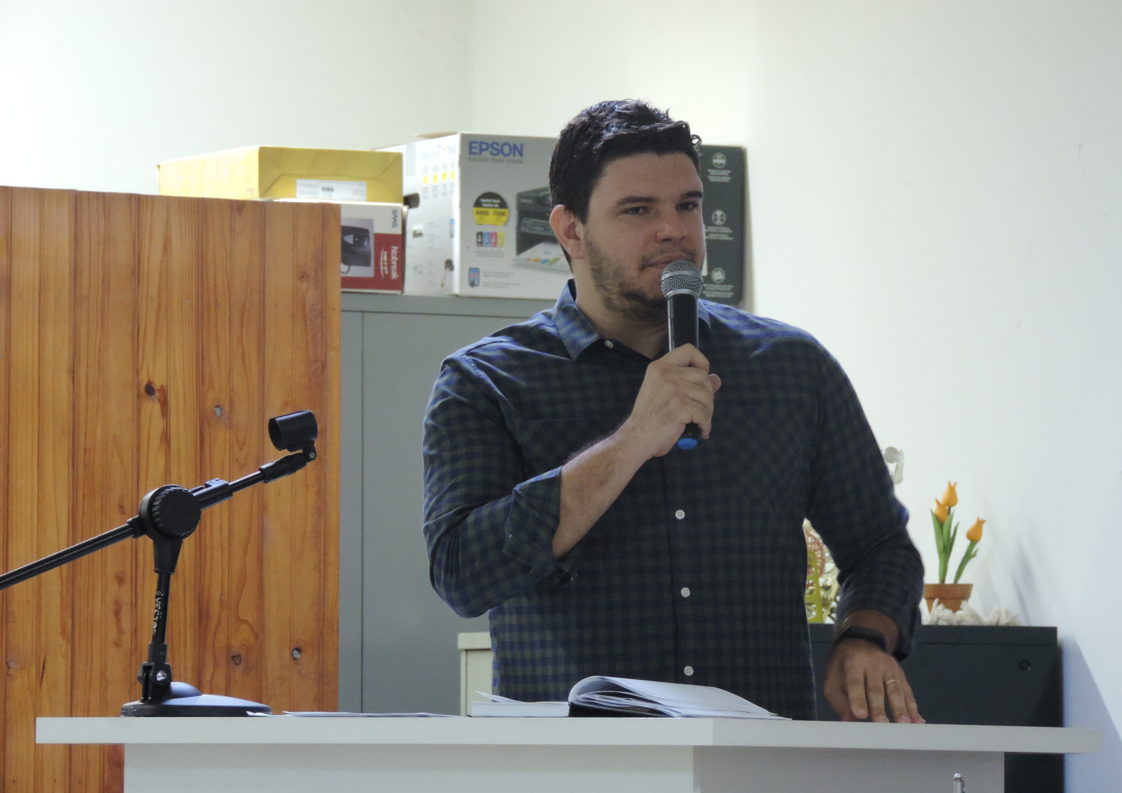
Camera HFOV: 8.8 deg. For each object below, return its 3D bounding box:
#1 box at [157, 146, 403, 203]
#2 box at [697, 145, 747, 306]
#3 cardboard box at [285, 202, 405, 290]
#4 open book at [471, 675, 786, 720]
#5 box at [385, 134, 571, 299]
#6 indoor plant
[{"bbox_3d":[-0.459,-0.346,11.914,0.251,0.082,0.436,2,-3,-24],"label":"box"},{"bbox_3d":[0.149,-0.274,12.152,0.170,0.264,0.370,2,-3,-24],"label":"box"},{"bbox_3d":[-0.426,-0.233,11.882,0.213,0.146,0.360,2,-3,-24],"label":"cardboard box"},{"bbox_3d":[0.077,0.350,8.423,0.284,0.048,0.226,-2,-4,33],"label":"open book"},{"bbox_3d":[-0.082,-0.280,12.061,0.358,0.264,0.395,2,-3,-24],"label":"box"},{"bbox_3d":[0.600,0.241,11.145,0.096,0.223,0.092,0,-3,0],"label":"indoor plant"}]

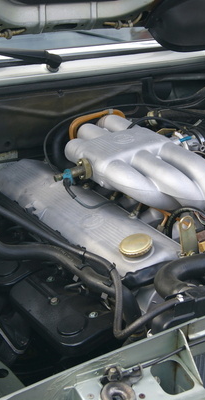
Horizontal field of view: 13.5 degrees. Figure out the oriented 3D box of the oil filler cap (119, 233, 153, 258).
[{"bbox_3d":[0.062,0.088,1.605,0.063,0.026,0.063,-11,29,6],"label":"oil filler cap"}]

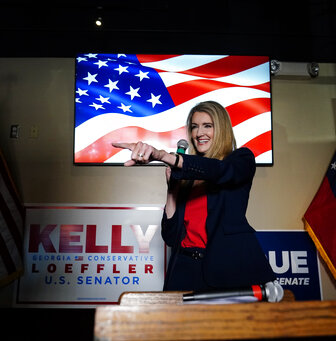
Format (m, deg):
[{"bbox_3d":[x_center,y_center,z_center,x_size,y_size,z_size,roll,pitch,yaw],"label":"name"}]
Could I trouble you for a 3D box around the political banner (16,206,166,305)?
[{"bbox_3d":[-0.597,0.682,2.755,1.220,0.815,0.020,0,-13,0],"label":"political banner"}]

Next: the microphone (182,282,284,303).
[{"bbox_3d":[0.163,0.310,0.850,0.252,0.052,0.052,-3,-11,3],"label":"microphone"}]

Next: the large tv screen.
[{"bbox_3d":[0.054,-0.515,2.919,1.670,0.955,0.070,0,-5,-2],"label":"large tv screen"}]

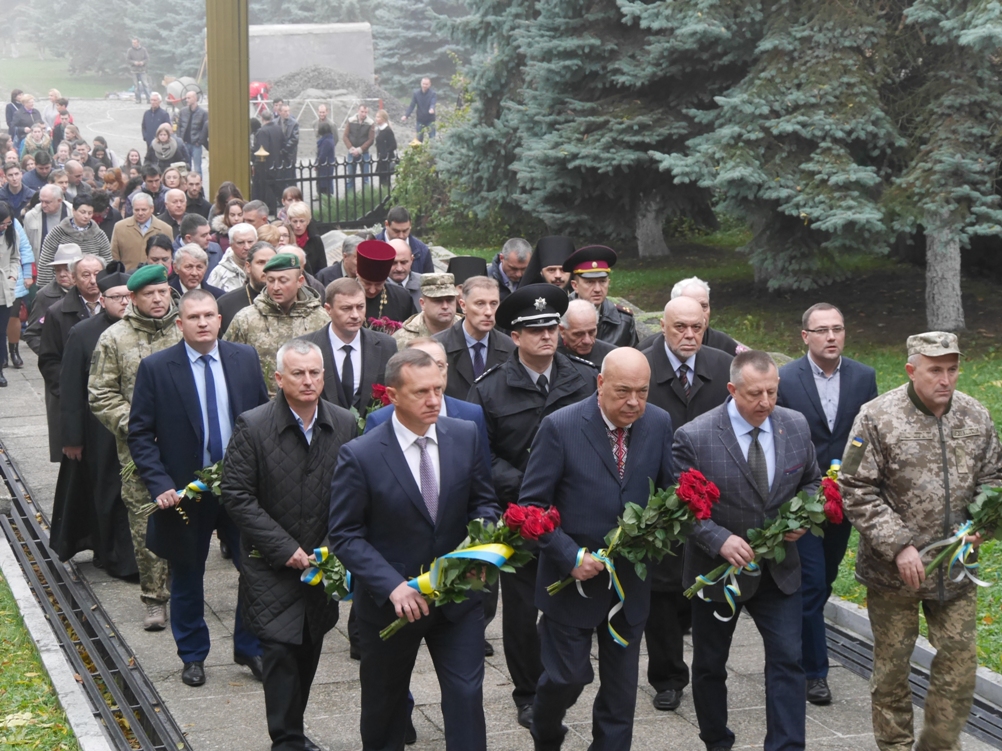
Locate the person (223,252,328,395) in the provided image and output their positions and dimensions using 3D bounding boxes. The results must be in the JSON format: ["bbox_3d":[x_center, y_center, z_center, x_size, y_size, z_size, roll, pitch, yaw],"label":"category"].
[{"bbox_3d":[-1.185,0.252,11.356,0.580,1.800,0.420,-2,8,-17],"label":"person"}]

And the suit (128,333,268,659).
[{"bbox_3d":[-1.378,0.578,9.820,0.640,1.480,0.420,-2,8,-16],"label":"suit"}]

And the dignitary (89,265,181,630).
[{"bbox_3d":[-1.714,0.356,10.468,0.570,1.800,0.420,-3,8,-19],"label":"dignitary"}]

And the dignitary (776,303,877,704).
[{"bbox_3d":[1.459,0.538,9.600,0.500,1.760,0.430,-2,8,-14],"label":"dignitary"}]

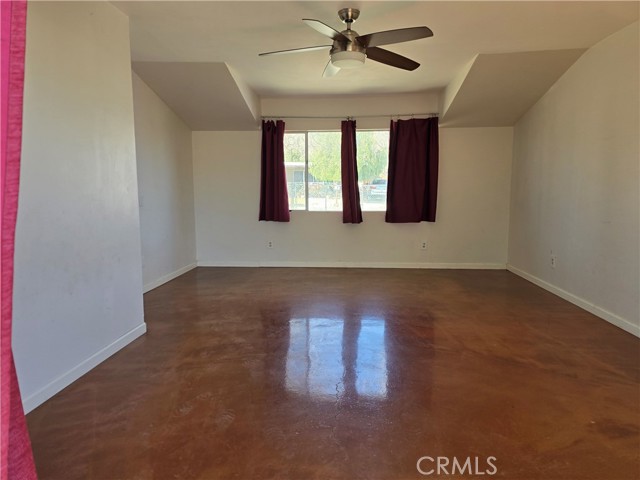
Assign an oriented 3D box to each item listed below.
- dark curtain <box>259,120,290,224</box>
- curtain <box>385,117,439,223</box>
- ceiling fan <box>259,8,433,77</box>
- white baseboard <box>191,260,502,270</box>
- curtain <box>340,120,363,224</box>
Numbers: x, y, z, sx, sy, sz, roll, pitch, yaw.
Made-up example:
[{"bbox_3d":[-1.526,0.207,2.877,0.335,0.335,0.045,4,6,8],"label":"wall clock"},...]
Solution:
[{"bbox_3d":[-0.650,-0.979,6.129,0.454,1.448,0.100,0,7,4],"label":"dark curtain"},{"bbox_3d":[1.295,-0.970,5.993,0.738,1.459,0.100,0,7,4],"label":"curtain"},{"bbox_3d":[0.174,-1.456,3.099,1.317,0.378,1.301,0,7,4],"label":"ceiling fan"},{"bbox_3d":[0.419,0.382,6.289,4.574,0.083,0.018,0,7,4],"label":"white baseboard"},{"bbox_3d":[0.455,-0.954,6.054,0.307,1.456,0.100,0,7,4],"label":"curtain"}]

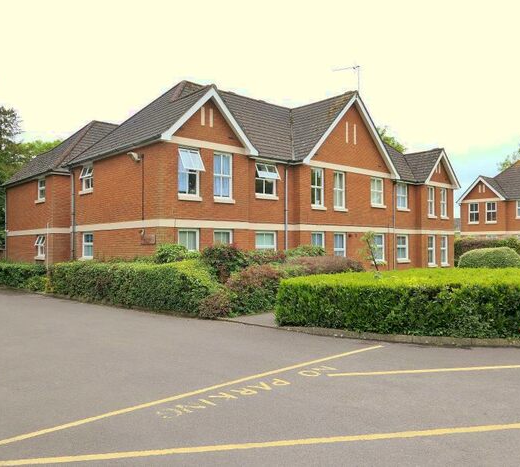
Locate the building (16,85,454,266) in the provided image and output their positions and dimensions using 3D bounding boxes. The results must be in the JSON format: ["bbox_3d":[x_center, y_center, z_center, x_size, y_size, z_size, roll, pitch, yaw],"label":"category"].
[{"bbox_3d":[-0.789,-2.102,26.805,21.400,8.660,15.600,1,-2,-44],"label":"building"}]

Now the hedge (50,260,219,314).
[{"bbox_3d":[-3.961,1.393,13.470,1.250,1.120,8.400,1,-2,-44],"label":"hedge"}]

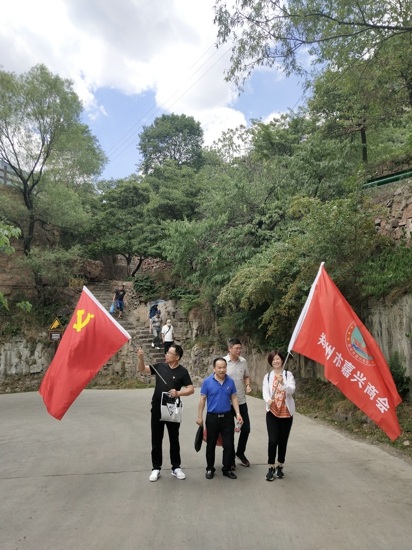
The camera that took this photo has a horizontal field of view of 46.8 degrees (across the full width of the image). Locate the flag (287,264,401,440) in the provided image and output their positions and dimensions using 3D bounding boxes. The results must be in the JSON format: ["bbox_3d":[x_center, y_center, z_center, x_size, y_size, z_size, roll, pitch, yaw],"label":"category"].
[{"bbox_3d":[1.751,0.960,5.980,1.370,2.150,0.400,0,-8,0],"label":"flag"}]

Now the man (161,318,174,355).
[{"bbox_3d":[-1.484,2.574,18.479,0.500,1.690,0.420,1,-8,-10],"label":"man"}]

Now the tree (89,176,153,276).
[{"bbox_3d":[-4.965,-2.903,28.404,3.900,6.037,3.900,0,-8,0],"label":"tree"}]

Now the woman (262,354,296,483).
[{"bbox_3d":[0.957,1.837,6.314,0.430,1.627,0.400,0,-8,-3],"label":"woman"}]

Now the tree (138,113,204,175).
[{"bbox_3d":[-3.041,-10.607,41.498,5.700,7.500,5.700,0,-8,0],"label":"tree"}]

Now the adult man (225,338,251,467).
[{"bbox_3d":[0.417,1.827,6.860,0.460,1.794,0.420,3,-8,-20],"label":"adult man"}]

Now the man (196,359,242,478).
[{"bbox_3d":[0.177,1.884,6.353,0.580,1.545,0.420,1,-8,-8],"label":"man"}]

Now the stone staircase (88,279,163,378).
[{"bbox_3d":[-3.943,2.175,22.400,2.300,4.935,10.539,3,-8,-24],"label":"stone staircase"}]

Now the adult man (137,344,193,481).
[{"bbox_3d":[-0.529,1.787,6.293,0.740,1.720,0.500,-1,-8,5],"label":"adult man"}]

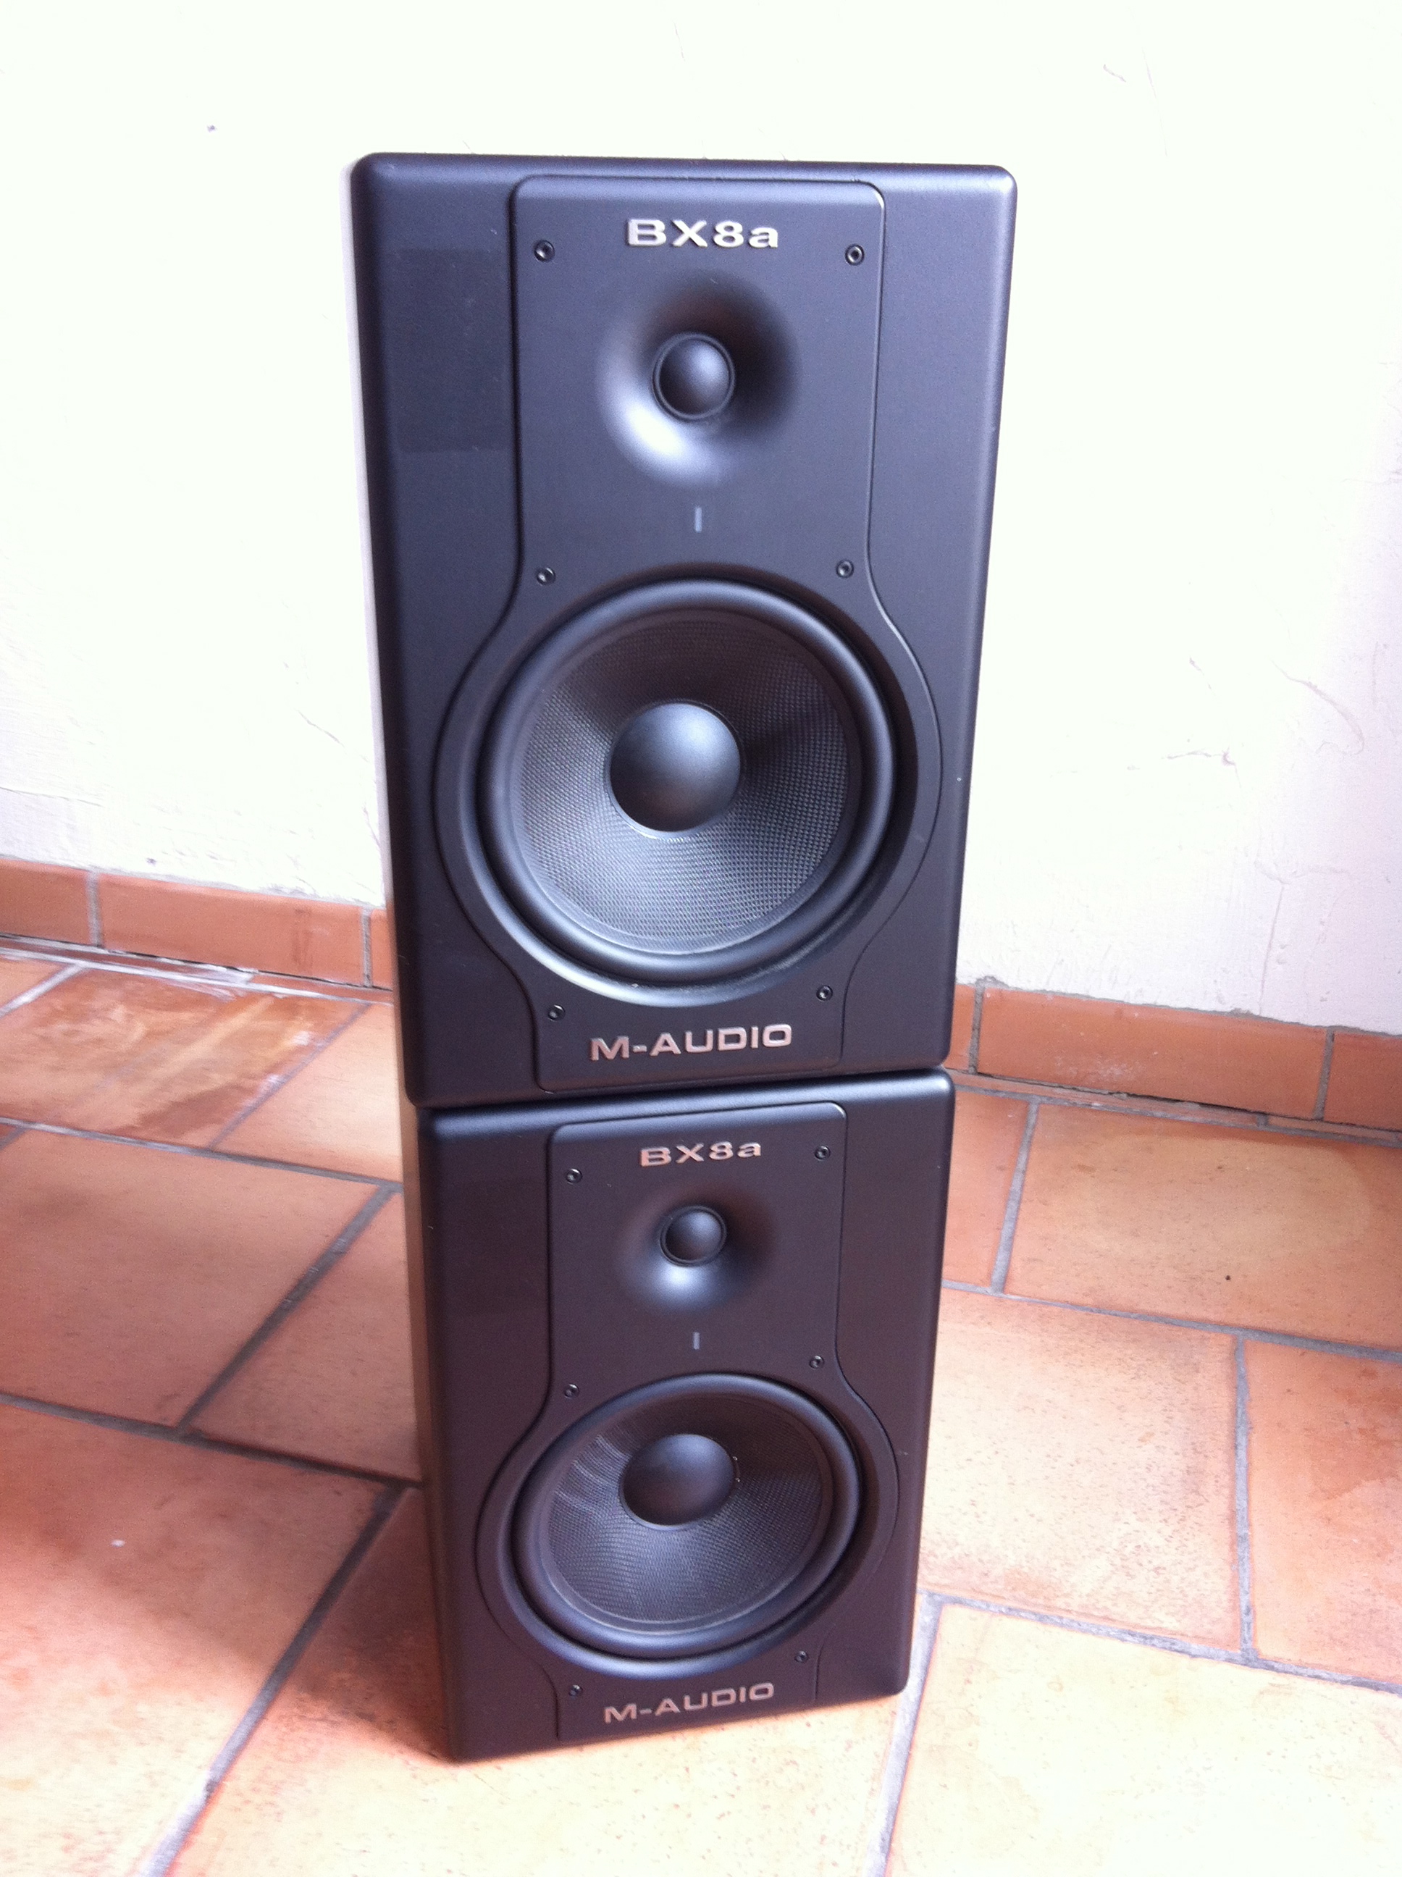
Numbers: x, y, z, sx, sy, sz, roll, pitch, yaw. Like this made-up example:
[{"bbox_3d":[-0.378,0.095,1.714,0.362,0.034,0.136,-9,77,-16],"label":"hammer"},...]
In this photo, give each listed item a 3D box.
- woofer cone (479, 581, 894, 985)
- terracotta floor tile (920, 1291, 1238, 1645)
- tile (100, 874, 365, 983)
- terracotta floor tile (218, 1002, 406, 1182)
[{"bbox_3d":[-0.008,-0.068,0.803,0.175,0.175,0.045,-4,23,-11],"label":"woofer cone"},{"bbox_3d":[0.185,0.327,1.248,0.325,0.015,0.320,7,23,14],"label":"terracotta floor tile"},{"bbox_3d":[-0.468,-0.011,1.900,0.287,0.086,0.012,7,23,14],"label":"tile"},{"bbox_3d":[-0.211,0.148,1.661,0.317,0.015,0.311,7,23,14],"label":"terracotta floor tile"}]

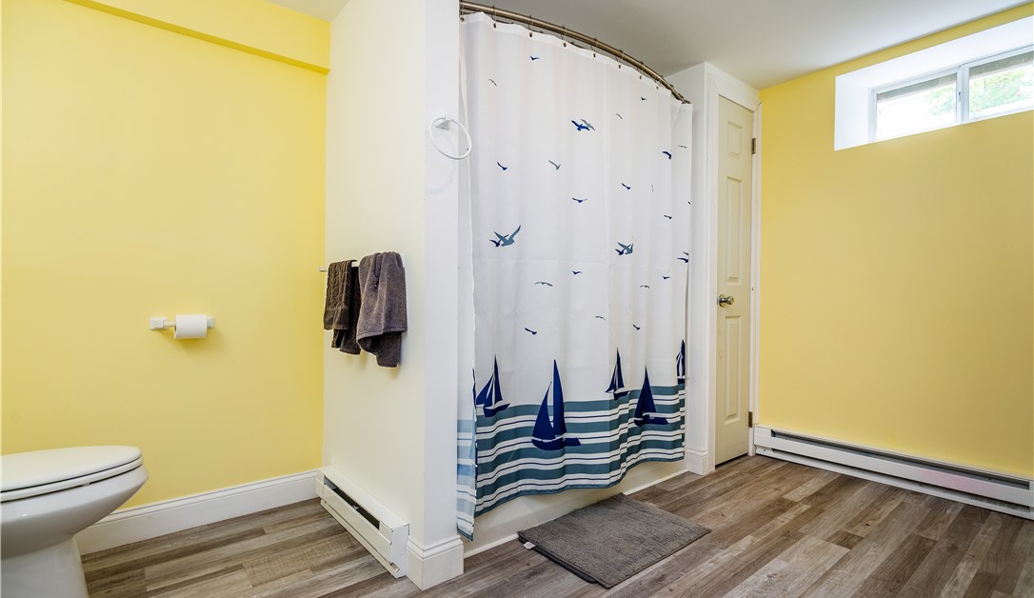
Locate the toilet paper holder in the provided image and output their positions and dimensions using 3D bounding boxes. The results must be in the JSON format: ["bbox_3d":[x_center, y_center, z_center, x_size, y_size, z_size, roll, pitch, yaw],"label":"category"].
[{"bbox_3d":[-1.313,0.095,1.808,0.200,0.047,0.065,0,0,-37],"label":"toilet paper holder"}]

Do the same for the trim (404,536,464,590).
[{"bbox_3d":[-0.275,0.856,1.547,0.145,0.140,0.110,0,0,-37],"label":"trim"}]

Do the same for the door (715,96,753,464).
[{"bbox_3d":[1.238,-0.093,2.640,0.380,2.030,0.035,0,0,-36],"label":"door"}]

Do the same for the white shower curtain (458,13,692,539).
[{"bbox_3d":[0.374,-0.097,2.023,1.395,1.840,0.155,0,0,-37],"label":"white shower curtain"}]

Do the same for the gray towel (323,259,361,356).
[{"bbox_3d":[-0.714,0.027,1.855,0.075,0.368,0.290,0,0,-42],"label":"gray towel"}]

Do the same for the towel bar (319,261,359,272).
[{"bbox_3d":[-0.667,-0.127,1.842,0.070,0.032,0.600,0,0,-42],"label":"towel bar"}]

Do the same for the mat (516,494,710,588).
[{"bbox_3d":[0.388,0.921,1.807,0.604,0.018,0.434,0,0,-38],"label":"mat"}]

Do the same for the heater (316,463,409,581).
[{"bbox_3d":[-0.631,0.838,1.803,0.062,0.170,0.735,0,0,-42],"label":"heater"}]

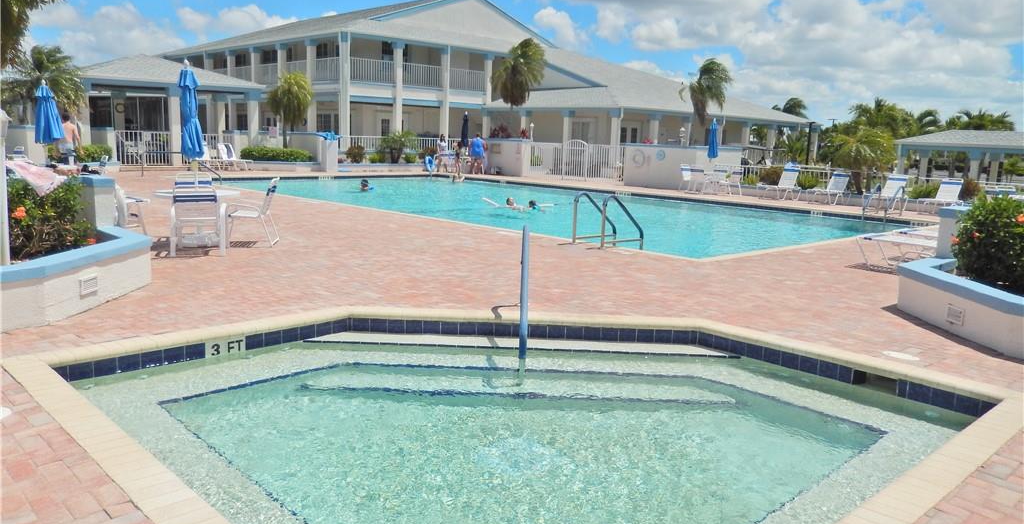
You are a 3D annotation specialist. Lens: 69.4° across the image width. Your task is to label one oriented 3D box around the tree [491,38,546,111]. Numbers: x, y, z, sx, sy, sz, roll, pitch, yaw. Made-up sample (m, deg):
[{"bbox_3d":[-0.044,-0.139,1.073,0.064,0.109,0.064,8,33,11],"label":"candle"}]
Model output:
[{"bbox_3d":[0.144,-6.600,30.833,2.350,5.249,2.350,2,10,0],"label":"tree"}]

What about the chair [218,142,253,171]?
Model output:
[{"bbox_3d":[-10.632,-4.018,28.430,1.520,0.930,0.640,8,11,34],"label":"chair"}]

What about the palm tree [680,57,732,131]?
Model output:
[{"bbox_3d":[7.321,-5.362,27.960,2.000,4.900,2.000,2,9,0],"label":"palm tree"}]

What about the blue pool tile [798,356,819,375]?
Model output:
[{"bbox_3d":[2.302,0.805,5.727,0.012,0.130,0.152,-6,13,-42],"label":"blue pool tile"}]

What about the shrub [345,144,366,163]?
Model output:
[{"bbox_3d":[-6.478,-4.502,30.612,0.900,0.800,0.880,2,9,0],"label":"shrub"}]

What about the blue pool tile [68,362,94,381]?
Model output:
[{"bbox_3d":[-2.896,0.739,4.970,0.152,0.130,0.012,-7,13,-44],"label":"blue pool tile"}]

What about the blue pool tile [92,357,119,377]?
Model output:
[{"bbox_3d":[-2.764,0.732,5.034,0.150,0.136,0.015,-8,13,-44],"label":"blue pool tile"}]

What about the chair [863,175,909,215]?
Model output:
[{"bbox_3d":[10.093,-1.858,19.898,1.520,0.930,0.640,-6,13,-41],"label":"chair"}]

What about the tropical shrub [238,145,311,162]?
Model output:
[{"bbox_3d":[-9.218,-4.193,28.849,2.600,0.773,0.880,-7,13,-43],"label":"tropical shrub"}]

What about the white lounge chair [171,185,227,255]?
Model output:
[{"bbox_3d":[-3.831,-0.535,9.094,0.620,0.840,0.690,-1,10,-18],"label":"white lounge chair"}]

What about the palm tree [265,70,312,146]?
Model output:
[{"bbox_3d":[-8.713,-5.650,28.912,1.850,3.520,1.850,2,9,0],"label":"palm tree"}]

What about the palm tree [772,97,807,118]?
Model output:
[{"bbox_3d":[21.222,-10.053,57.011,3.200,5.290,3.200,2,10,0],"label":"palm tree"}]

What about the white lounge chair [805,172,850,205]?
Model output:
[{"bbox_3d":[9.034,-2.100,21.012,0.660,0.860,1.620,11,13,42],"label":"white lounge chair"}]

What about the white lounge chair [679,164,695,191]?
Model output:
[{"bbox_3d":[5.778,-2.684,23.852,0.650,0.870,0.580,10,12,39],"label":"white lounge chair"}]

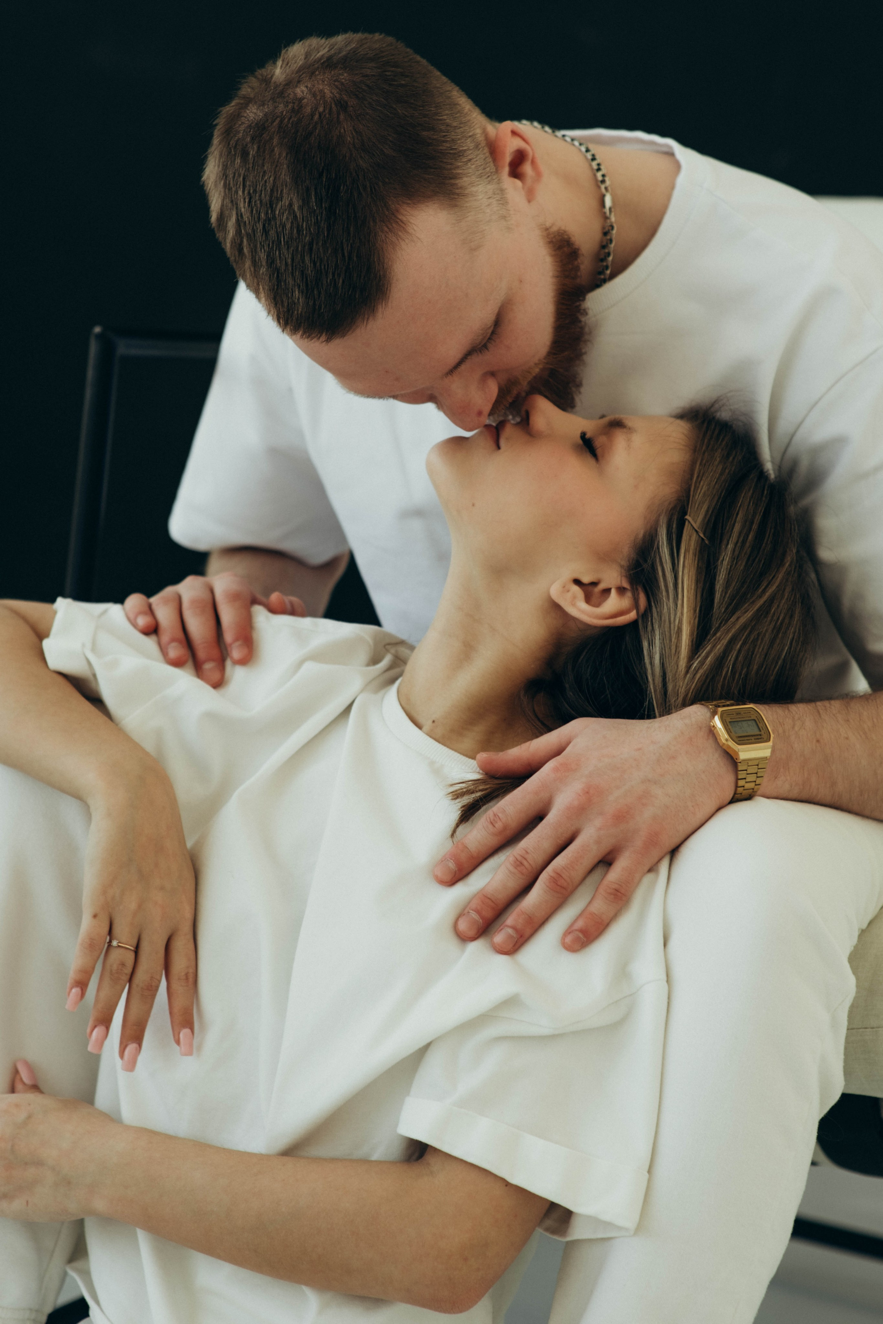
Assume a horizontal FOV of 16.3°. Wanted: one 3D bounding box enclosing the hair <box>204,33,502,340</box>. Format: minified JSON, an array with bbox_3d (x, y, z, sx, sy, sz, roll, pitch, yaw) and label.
[{"bbox_3d":[-0.058,-0.274,1.830,0.170,0.205,0.165,-24,-20,37],"label":"hair"}]

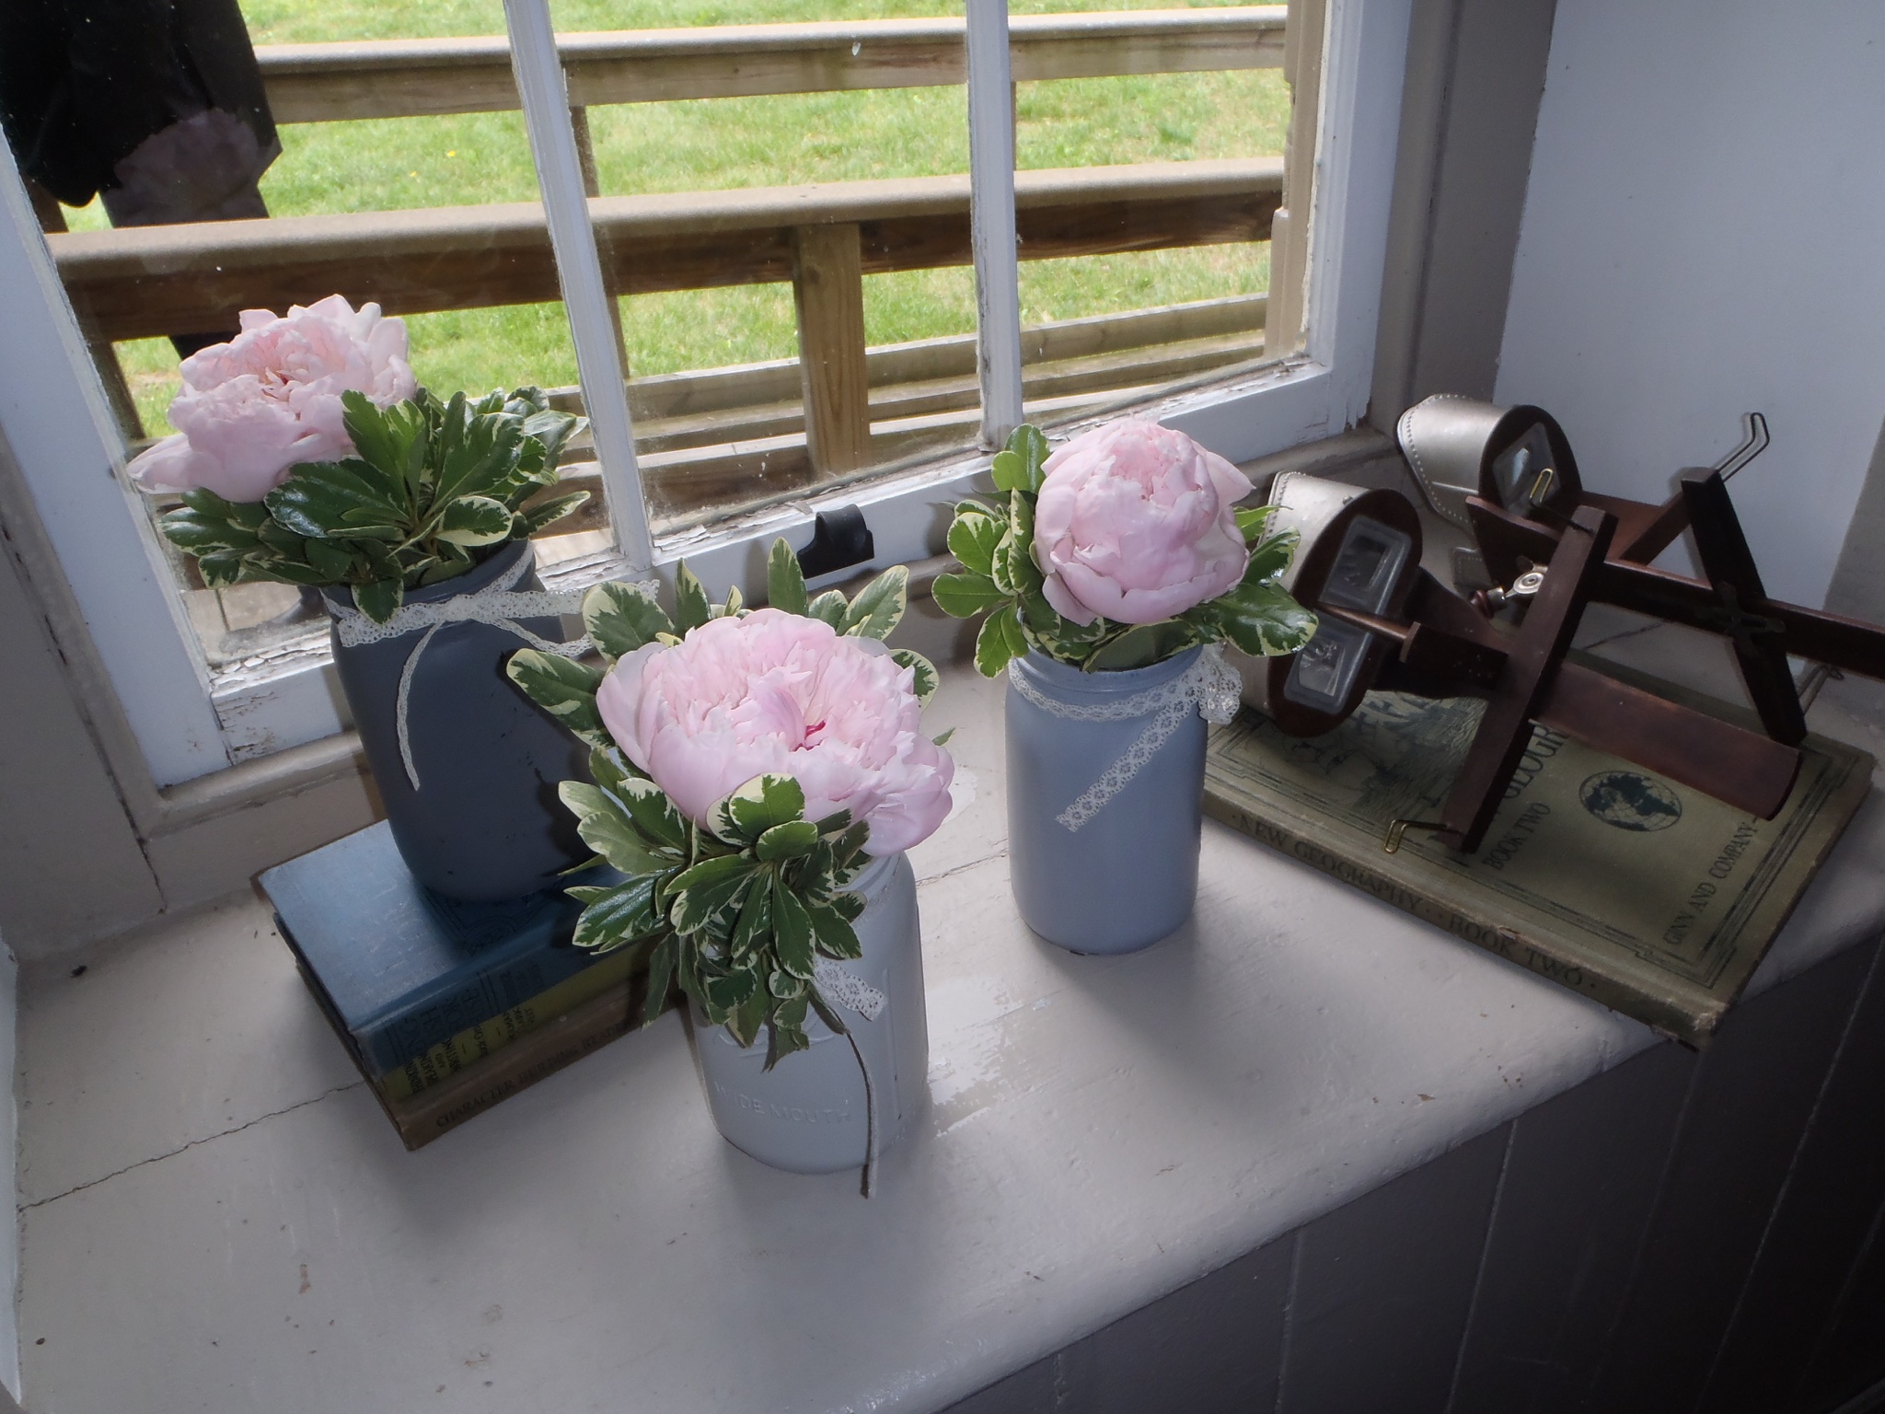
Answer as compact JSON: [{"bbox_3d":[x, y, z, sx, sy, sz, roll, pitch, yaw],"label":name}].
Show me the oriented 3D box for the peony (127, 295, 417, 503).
[{"bbox_3d":[-0.224,-0.103,0.510,0.103,0.062,0.092,-18,36,-20],"label":"peony"}]

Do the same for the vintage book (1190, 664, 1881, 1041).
[{"bbox_3d":[0.270,0.034,0.729,0.262,0.019,0.209,24,43,35],"label":"vintage book"}]

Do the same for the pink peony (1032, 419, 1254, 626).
[{"bbox_3d":[0.076,-0.070,0.580,0.085,0.077,0.083,1,34,7],"label":"pink peony"}]

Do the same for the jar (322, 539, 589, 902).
[{"bbox_3d":[-0.189,-0.001,0.610,0.087,0.141,0.087,-16,35,-17],"label":"jar"}]

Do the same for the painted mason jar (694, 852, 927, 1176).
[{"bbox_3d":[-0.052,0.097,0.565,0.089,0.135,0.089,-3,34,2],"label":"painted mason jar"}]

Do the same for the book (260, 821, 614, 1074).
[{"bbox_3d":[-0.182,0.073,0.650,0.175,0.025,0.118,-25,39,-28],"label":"book"}]

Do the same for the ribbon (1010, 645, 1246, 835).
[{"bbox_3d":[0.075,0.001,0.629,0.092,0.065,0.080,0,34,7],"label":"ribbon"}]

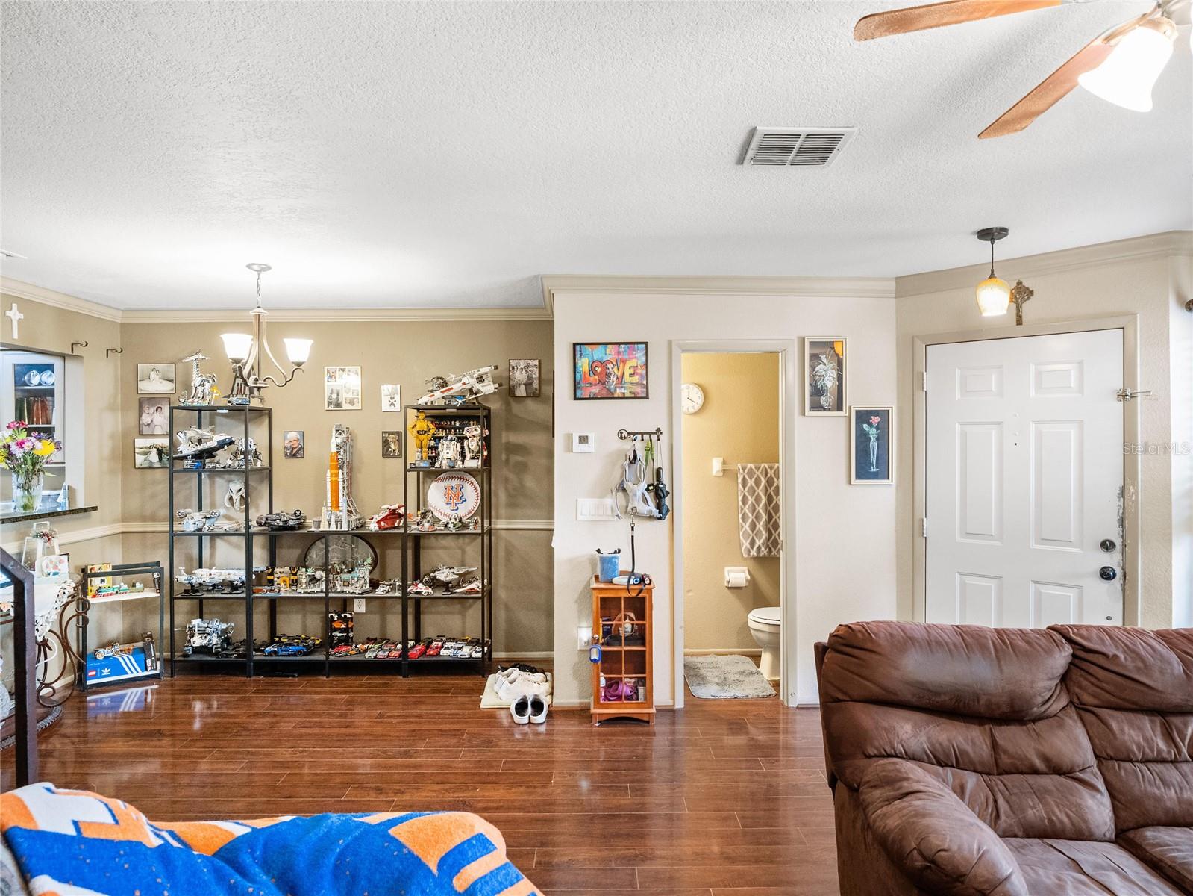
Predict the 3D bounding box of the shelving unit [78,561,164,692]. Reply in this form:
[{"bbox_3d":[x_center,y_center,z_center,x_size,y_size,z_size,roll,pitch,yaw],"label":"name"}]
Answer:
[{"bbox_3d":[-3.038,1.129,4.431,0.418,0.721,0.255,-1,1,-36],"label":"shelving unit"}]

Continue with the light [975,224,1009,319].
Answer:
[{"bbox_3d":[1.757,-0.771,3.055,0.135,0.382,0.135,0,0,0],"label":"light"}]

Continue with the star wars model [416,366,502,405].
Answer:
[{"bbox_3d":[-0.905,-0.415,4.570,0.540,0.235,0.400,-10,1,-3],"label":"star wars model"}]

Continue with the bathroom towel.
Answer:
[{"bbox_3d":[1.170,0.438,4.840,0.360,0.655,0.070,0,0,0],"label":"bathroom towel"}]

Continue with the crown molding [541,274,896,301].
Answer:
[{"bbox_3d":[0.700,-0.915,3.920,2.010,0.100,0.075,0,1,-1],"label":"crown molding"}]

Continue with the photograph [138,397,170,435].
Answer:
[{"bbox_3d":[-3.090,-0.222,4.810,0.224,0.263,0.020,0,1,-1],"label":"photograph"}]

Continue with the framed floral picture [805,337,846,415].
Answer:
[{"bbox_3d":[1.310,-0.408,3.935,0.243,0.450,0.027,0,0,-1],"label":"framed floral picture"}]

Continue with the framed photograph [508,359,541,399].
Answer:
[{"bbox_3d":[-0.502,-0.486,4.815,0.208,0.260,0.025,0,0,0],"label":"framed photograph"}]

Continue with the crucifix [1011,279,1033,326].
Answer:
[{"bbox_3d":[2.160,-0.740,3.522,0.025,0.230,0.122,0,0,-45],"label":"crucifix"}]

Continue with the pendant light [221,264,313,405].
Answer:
[{"bbox_3d":[-1.715,-0.610,3.600,0.490,0.670,0.510,0,1,0],"label":"pendant light"}]

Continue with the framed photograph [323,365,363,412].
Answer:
[{"bbox_3d":[-1.769,-0.415,4.829,0.256,0.306,0.022,0,1,0],"label":"framed photograph"}]

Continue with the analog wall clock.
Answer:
[{"bbox_3d":[0.646,-0.345,4.840,0.222,0.222,0.040,0,1,-1],"label":"analog wall clock"}]

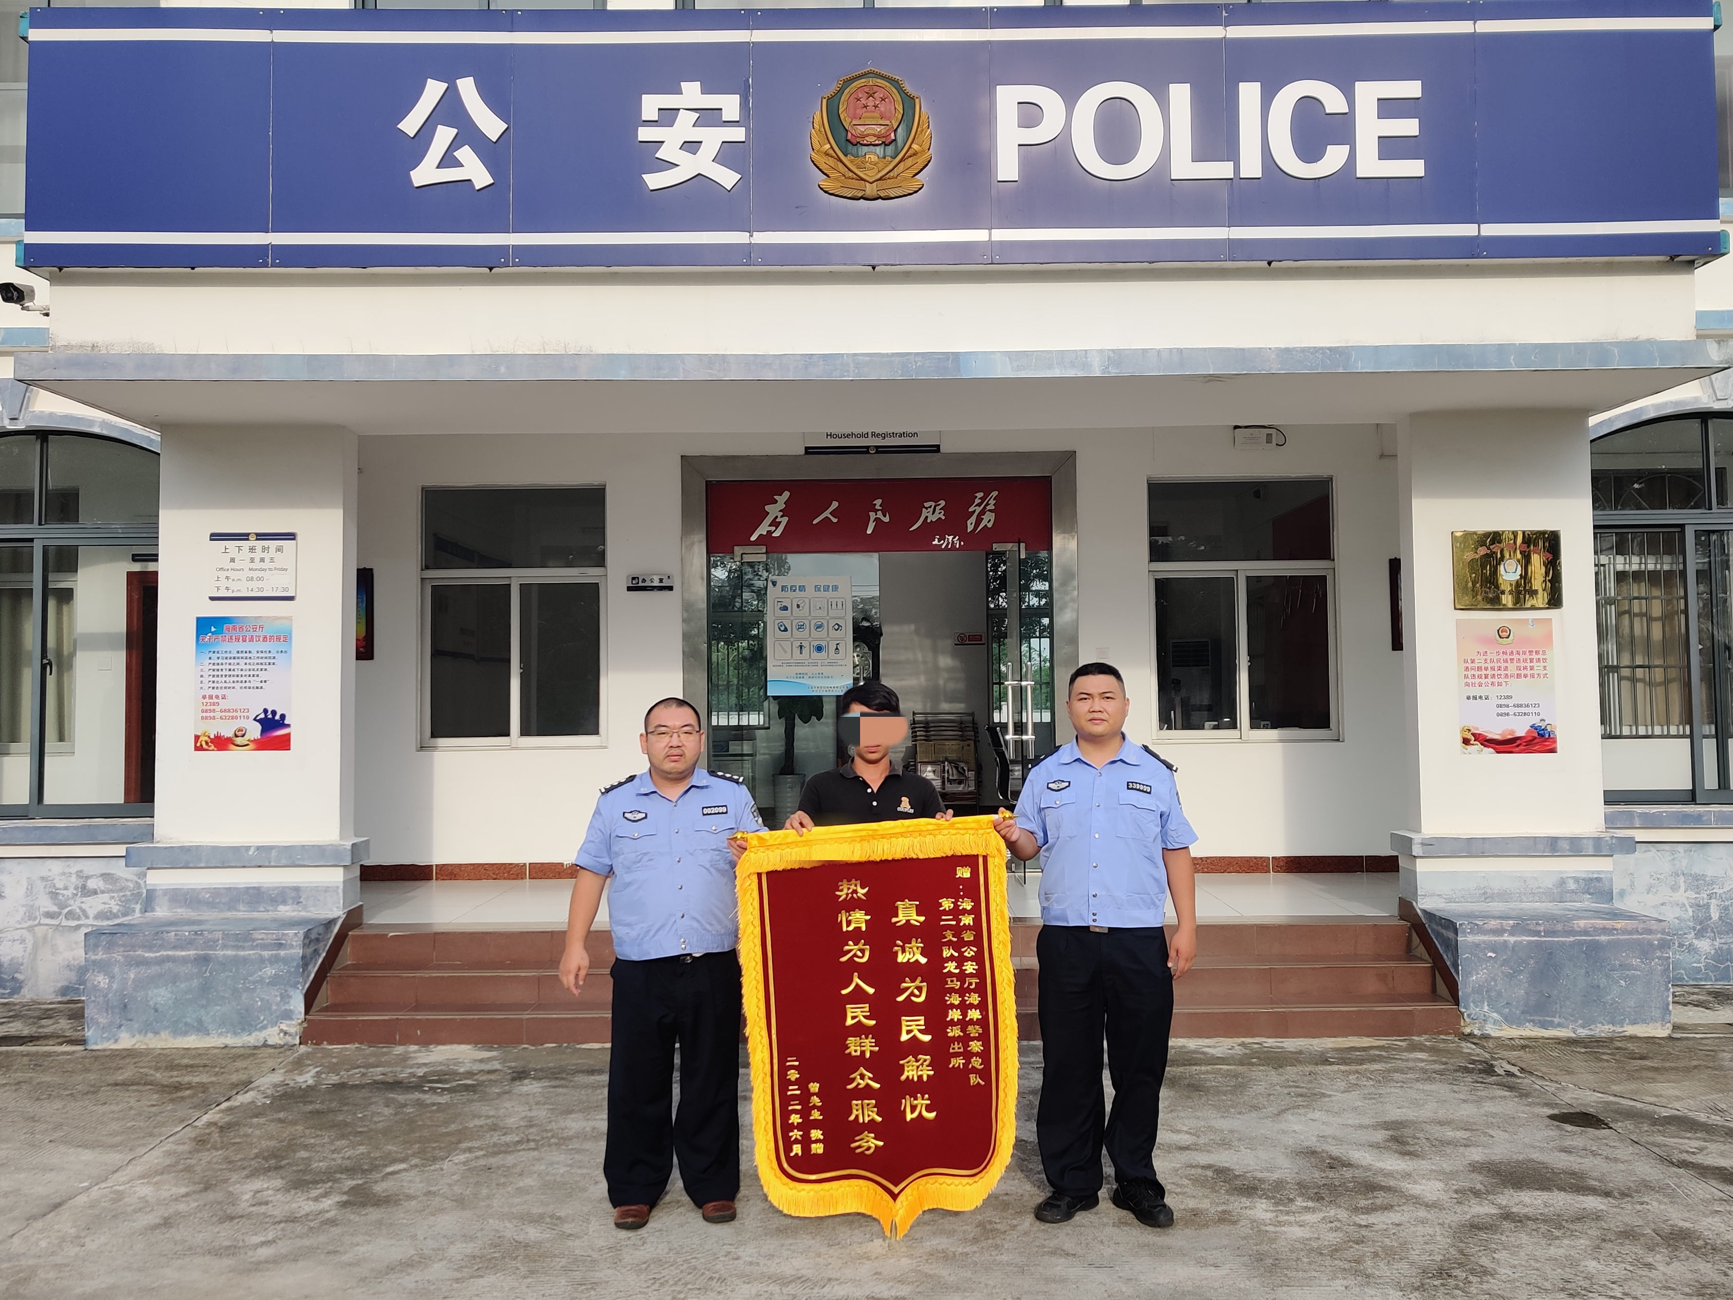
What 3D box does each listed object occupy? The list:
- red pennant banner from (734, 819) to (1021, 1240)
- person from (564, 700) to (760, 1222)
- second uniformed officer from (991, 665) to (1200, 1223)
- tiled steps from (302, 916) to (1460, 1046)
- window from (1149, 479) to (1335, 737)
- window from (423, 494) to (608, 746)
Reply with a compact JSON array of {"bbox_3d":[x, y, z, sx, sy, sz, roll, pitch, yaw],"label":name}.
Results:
[{"bbox_3d":[0.035,1.124,4.051,0.840,1.250,0.090,-2,-3,0],"label":"red pennant banner"},{"bbox_3d":[-0.648,0.959,4.259,0.620,1.620,0.400,-1,-3,0],"label":"person"},{"bbox_3d":[0.719,0.900,4.263,0.630,1.720,0.420,-1,-3,0],"label":"second uniformed officer"},{"bbox_3d":[0.069,1.636,6.780,5.430,0.440,0.870,-1,-3,0],"label":"tiled steps"},{"bbox_3d":[2.486,-0.265,8.926,1.250,1.730,0.120,-1,-3,0],"label":"window"},{"bbox_3d":[-2.319,-0.216,8.917,1.220,1.720,0.120,-1,-3,0],"label":"window"}]

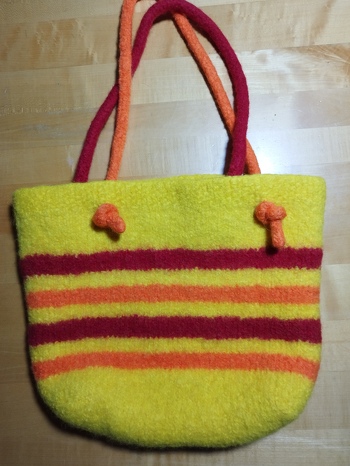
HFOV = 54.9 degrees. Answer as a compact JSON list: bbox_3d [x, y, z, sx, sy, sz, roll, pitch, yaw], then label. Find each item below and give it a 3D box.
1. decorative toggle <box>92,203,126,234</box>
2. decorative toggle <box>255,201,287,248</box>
[{"bbox_3d":[-0.070,-0.015,0.361,0.035,0.029,0.032,-1,84,2],"label":"decorative toggle"},{"bbox_3d":[0.101,-0.009,0.357,0.035,0.028,0.050,-1,84,2],"label":"decorative toggle"}]

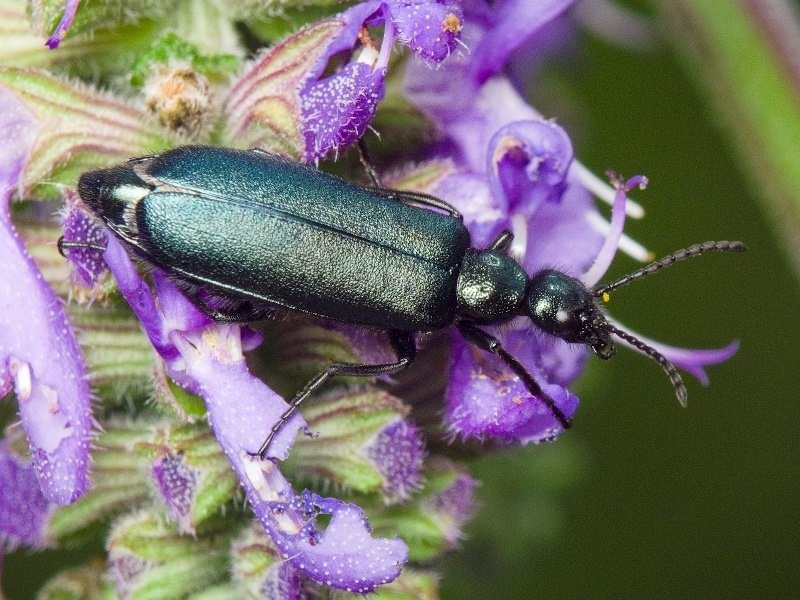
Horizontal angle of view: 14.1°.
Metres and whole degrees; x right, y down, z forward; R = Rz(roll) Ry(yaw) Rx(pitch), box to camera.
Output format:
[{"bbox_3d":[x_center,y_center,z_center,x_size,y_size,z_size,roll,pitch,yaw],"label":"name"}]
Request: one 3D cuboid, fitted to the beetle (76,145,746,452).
[{"bbox_3d":[0.000,0.000,0.083,0.017,0.008,0.005,17,-20,0],"label":"beetle"}]

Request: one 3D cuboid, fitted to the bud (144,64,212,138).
[{"bbox_3d":[-0.006,-0.005,0.086,0.002,0.002,0.002,3,22,0],"label":"bud"}]

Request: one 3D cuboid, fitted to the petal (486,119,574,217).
[{"bbox_3d":[0.003,-0.003,0.086,0.002,0.002,0.002,-1,23,-9],"label":"petal"}]

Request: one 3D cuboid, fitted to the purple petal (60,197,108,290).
[{"bbox_3d":[-0.008,-0.002,0.086,0.001,0.003,0.001,10,23,16],"label":"purple petal"}]

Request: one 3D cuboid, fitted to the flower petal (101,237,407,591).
[{"bbox_3d":[-0.004,0.003,0.090,0.003,0.012,0.004,-37,0,0],"label":"flower petal"}]

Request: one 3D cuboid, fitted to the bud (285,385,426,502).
[{"bbox_3d":[-0.001,0.004,0.086,0.004,0.003,0.003,11,24,19],"label":"bud"}]

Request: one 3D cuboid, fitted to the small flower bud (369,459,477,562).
[{"bbox_3d":[0.001,0.006,0.088,0.003,0.003,0.003,15,25,27],"label":"small flower bud"}]

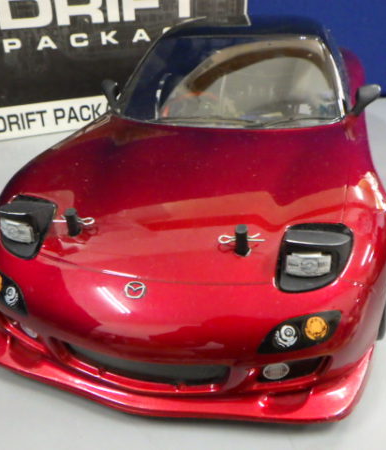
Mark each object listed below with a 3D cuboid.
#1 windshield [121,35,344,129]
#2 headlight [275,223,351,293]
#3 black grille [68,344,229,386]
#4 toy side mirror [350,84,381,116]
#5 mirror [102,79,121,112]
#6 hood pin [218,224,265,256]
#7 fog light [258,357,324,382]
[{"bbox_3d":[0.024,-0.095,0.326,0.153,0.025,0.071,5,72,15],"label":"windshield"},{"bbox_3d":[0.051,0.011,0.201,0.028,0.020,0.034,5,28,15],"label":"headlight"},{"bbox_3d":[-0.021,0.061,0.214,0.076,0.015,0.013,5,28,15],"label":"black grille"},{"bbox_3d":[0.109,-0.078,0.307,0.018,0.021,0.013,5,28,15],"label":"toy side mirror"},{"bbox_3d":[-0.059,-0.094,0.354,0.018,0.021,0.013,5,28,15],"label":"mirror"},{"bbox_3d":[0.020,0.006,0.199,0.020,0.013,0.007,5,28,15],"label":"hood pin"},{"bbox_3d":[0.040,0.060,0.203,0.027,0.009,0.007,-3,26,-1],"label":"fog light"}]

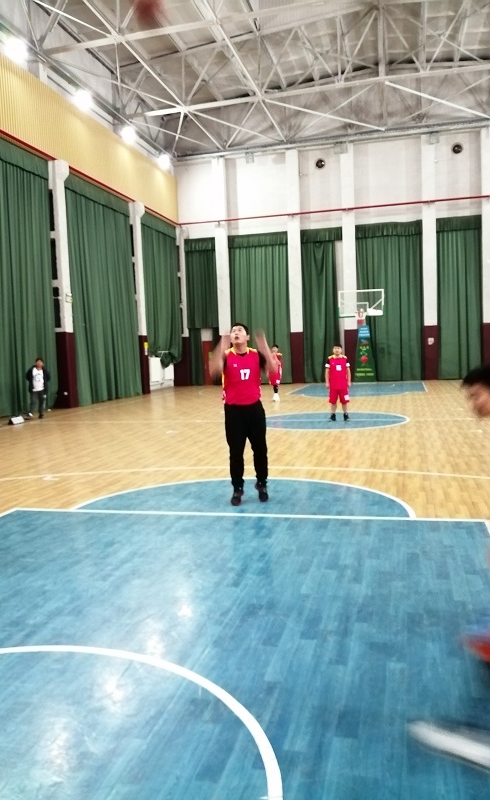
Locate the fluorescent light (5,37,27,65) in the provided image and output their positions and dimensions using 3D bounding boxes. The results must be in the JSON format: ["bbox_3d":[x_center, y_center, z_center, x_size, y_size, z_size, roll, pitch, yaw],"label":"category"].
[{"bbox_3d":[-6.692,-10.236,17.599,0.450,0.600,0.550,-1,5,15],"label":"fluorescent light"}]

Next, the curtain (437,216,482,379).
[{"bbox_3d":[10.207,-4.787,28.504,2.050,7.650,0.300,-1,5,15],"label":"curtain"}]

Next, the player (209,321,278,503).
[{"bbox_3d":[0.004,0.155,6.426,0.680,1.880,0.480,-1,5,12],"label":"player"}]

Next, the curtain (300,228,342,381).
[{"bbox_3d":[3.891,-4.702,30.160,2.050,7.700,0.300,-1,5,15],"label":"curtain"}]

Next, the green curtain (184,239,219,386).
[{"bbox_3d":[-2.278,-4.634,31.827,1.750,7.700,0.300,-1,5,15],"label":"green curtain"}]

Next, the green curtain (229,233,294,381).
[{"bbox_3d":[0.747,-4.655,30.984,3.150,7.700,0.300,-1,5,15],"label":"green curtain"}]

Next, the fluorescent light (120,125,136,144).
[{"bbox_3d":[-4.834,-10.924,24.723,0.450,0.600,0.550,-1,5,15],"label":"fluorescent light"}]

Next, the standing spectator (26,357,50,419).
[{"bbox_3d":[-5.953,-0.348,17.292,0.600,1.700,0.400,-5,5,-30],"label":"standing spectator"}]

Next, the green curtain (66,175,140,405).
[{"bbox_3d":[-5.290,-3.973,23.180,0.350,7.950,5.200,-1,5,15],"label":"green curtain"}]

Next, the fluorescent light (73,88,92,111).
[{"bbox_3d":[-5.744,-10.621,21.238,0.450,0.600,0.550,-1,5,15],"label":"fluorescent light"}]

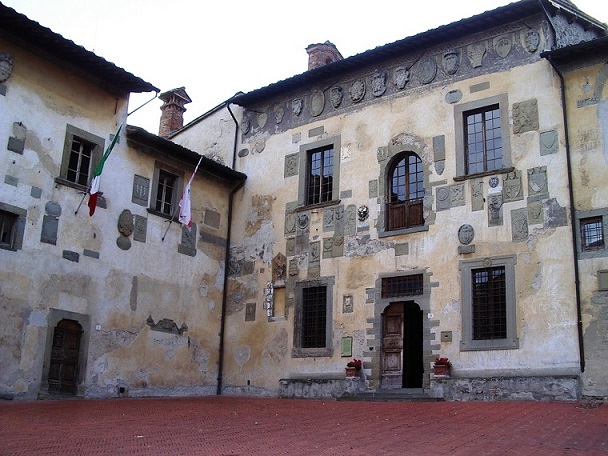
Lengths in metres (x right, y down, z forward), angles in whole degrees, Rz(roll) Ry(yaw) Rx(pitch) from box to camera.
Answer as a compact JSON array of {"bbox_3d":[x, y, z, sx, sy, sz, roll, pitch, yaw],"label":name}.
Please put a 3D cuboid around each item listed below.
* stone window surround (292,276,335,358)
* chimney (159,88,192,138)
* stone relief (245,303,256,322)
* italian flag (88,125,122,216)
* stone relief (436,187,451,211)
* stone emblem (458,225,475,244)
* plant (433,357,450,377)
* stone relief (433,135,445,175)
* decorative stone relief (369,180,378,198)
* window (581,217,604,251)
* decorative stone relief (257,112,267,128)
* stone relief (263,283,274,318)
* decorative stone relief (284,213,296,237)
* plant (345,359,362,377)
[{"bbox_3d":[0.324,2.940,21.714,1.602,2.503,0.250,-9,-19,36],"label":"stone window surround"},{"bbox_3d":[-5.880,-5.234,30.526,0.944,2.102,0.944,-9,-19,37],"label":"chimney"},{"bbox_3d":[-1.847,2.963,23.395,0.448,0.613,0.100,-10,-19,36],"label":"stone relief"},{"bbox_3d":[-5.793,-1.635,19.366,1.230,2.631,0.300,-9,-19,36],"label":"italian flag"},{"bbox_3d":[4.175,-0.855,19.876,0.447,0.721,0.070,-10,-18,38],"label":"stone relief"},{"bbox_3d":[4.645,0.196,19.018,0.493,0.607,0.120,-10,-19,36],"label":"stone emblem"},{"bbox_3d":[3.830,3.861,18.544,0.402,0.496,0.320,-10,-18,38],"label":"plant"},{"bbox_3d":[4.135,-2.255,20.464,0.386,1.218,0.090,-10,-19,36],"label":"stone relief"},{"bbox_3d":[2.244,-1.256,21.686,0.310,0.575,0.080,-10,-19,36],"label":"decorative stone relief"},{"bbox_3d":[7.459,0.178,17.201,0.552,0.882,0.200,-10,-19,36],"label":"window"},{"bbox_3d":[-1.558,-4.050,25.201,0.490,0.622,0.110,-9,-19,36],"label":"decorative stone relief"},{"bbox_3d":[-1.271,2.489,23.318,0.414,1.195,0.120,-10,-19,36],"label":"stone relief"},{"bbox_3d":[-0.433,-0.115,23.506,0.486,0.781,0.070,-10,-18,38],"label":"decorative stone relief"},{"bbox_3d":[1.488,4.277,20.377,0.410,0.507,0.320,-10,-18,38],"label":"plant"}]

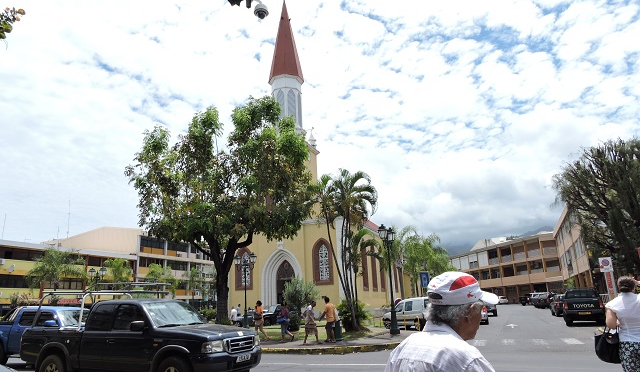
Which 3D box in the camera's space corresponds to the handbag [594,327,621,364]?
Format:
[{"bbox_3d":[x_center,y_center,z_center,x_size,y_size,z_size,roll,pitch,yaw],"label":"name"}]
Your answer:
[{"bbox_3d":[2.871,1.587,4.400,0.310,0.370,0.160,-9,-17,27],"label":"handbag"}]

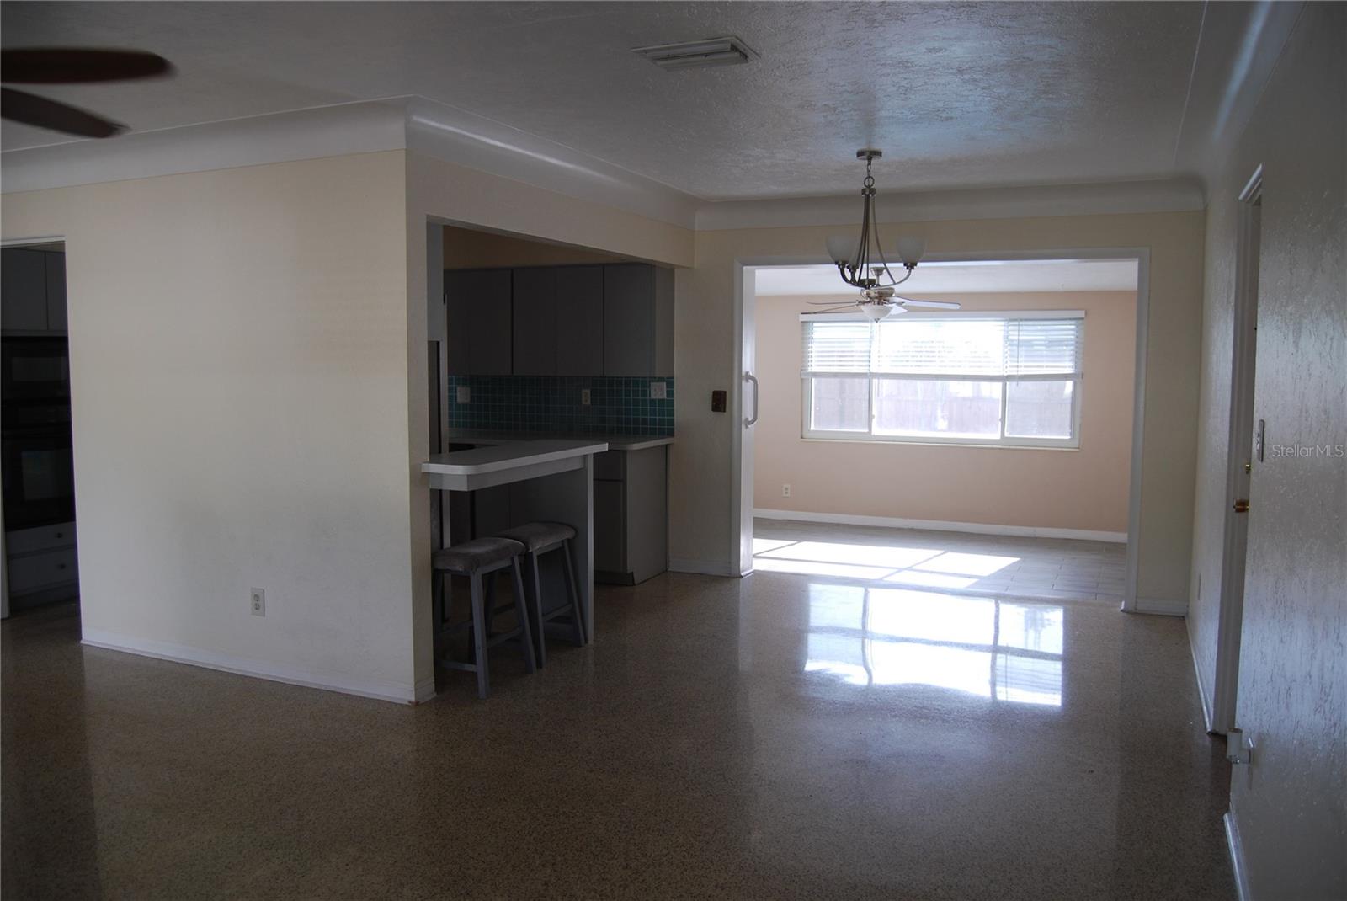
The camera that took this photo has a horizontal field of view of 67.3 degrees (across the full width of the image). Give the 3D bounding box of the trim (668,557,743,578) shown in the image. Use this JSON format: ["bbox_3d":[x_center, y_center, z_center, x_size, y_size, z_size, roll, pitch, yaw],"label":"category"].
[{"bbox_3d":[0.182,0.781,6.738,0.463,0.100,0.020,2,6,22],"label":"trim"}]

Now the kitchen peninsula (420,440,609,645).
[{"bbox_3d":[-0.780,0.506,4.774,0.440,1.015,1.200,3,6,24],"label":"kitchen peninsula"}]

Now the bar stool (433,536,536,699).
[{"bbox_3d":[-0.860,0.728,4.496,0.340,0.625,0.450,3,6,24],"label":"bar stool"}]

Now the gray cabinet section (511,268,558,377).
[{"bbox_3d":[-0.903,-0.898,7.098,0.348,0.744,0.311,3,6,25],"label":"gray cabinet section"}]

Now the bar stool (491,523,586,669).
[{"bbox_3d":[-0.700,0.683,4.970,0.340,0.625,0.450,3,6,24],"label":"bar stool"}]

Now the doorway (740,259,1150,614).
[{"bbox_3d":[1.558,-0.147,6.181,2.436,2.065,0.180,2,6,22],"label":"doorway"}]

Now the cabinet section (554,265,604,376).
[{"bbox_3d":[-0.578,-0.883,6.949,0.377,0.744,0.311,3,6,25],"label":"cabinet section"}]

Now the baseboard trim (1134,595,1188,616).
[{"bbox_3d":[2.774,0.893,5.700,0.265,0.095,0.020,2,6,22],"label":"baseboard trim"}]

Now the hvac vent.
[{"bbox_3d":[0.072,-1.247,3.188,0.350,0.025,0.230,3,6,24],"label":"hvac vent"}]

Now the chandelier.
[{"bbox_3d":[0.922,-1.055,4.749,0.500,0.700,0.500,3,6,24],"label":"chandelier"}]

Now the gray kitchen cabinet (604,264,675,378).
[{"bbox_3d":[-0.234,-0.845,6.604,0.387,0.720,0.300,3,6,24],"label":"gray kitchen cabinet"}]

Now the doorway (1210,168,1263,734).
[{"bbox_3d":[2.001,0.119,3.461,0.130,2.058,0.826,3,6,24],"label":"doorway"}]

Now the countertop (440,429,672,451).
[{"bbox_3d":[-1.027,-0.078,6.847,1.925,0.040,0.640,3,6,24],"label":"countertop"}]

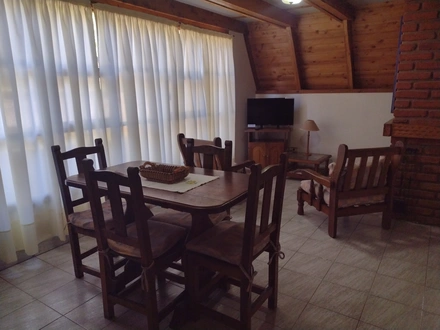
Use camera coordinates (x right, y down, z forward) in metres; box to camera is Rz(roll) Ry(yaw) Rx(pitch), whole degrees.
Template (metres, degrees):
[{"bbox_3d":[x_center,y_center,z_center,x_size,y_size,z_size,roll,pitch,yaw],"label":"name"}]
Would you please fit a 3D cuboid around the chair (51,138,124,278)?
[{"bbox_3d":[-0.850,0.343,2.526,0.484,1.012,0.399,8,16,33],"label":"chair"}]

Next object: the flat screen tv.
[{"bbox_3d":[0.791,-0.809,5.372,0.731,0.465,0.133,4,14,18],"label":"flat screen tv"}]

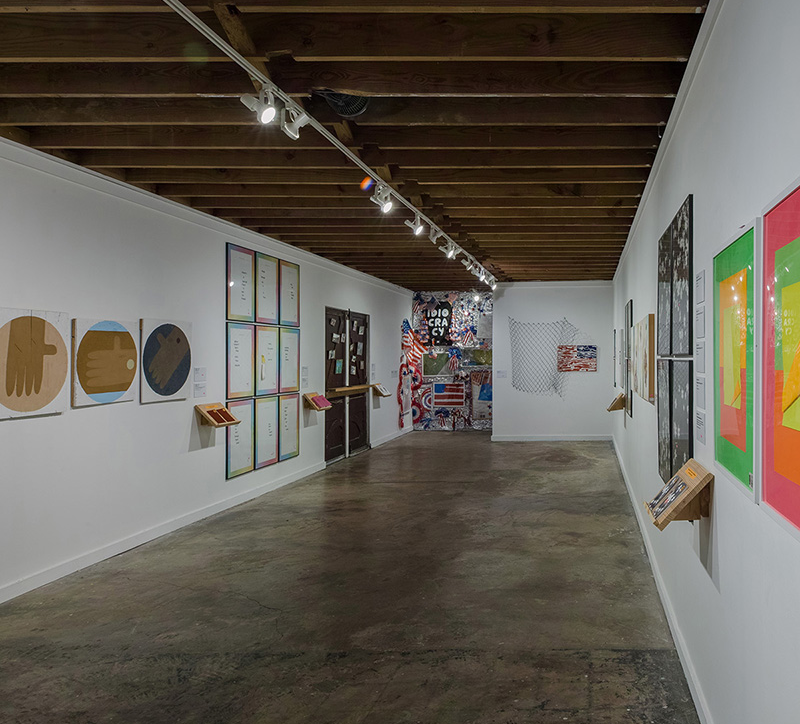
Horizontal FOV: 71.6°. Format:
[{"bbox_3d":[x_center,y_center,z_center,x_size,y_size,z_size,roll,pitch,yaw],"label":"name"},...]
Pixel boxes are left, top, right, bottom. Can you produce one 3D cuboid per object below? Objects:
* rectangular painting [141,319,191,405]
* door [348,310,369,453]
[{"bbox_3d":[-1.878,-0.010,4.479,0.035,0.642,0.554,0,0,19],"label":"rectangular painting"},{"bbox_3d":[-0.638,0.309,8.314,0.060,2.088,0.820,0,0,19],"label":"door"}]

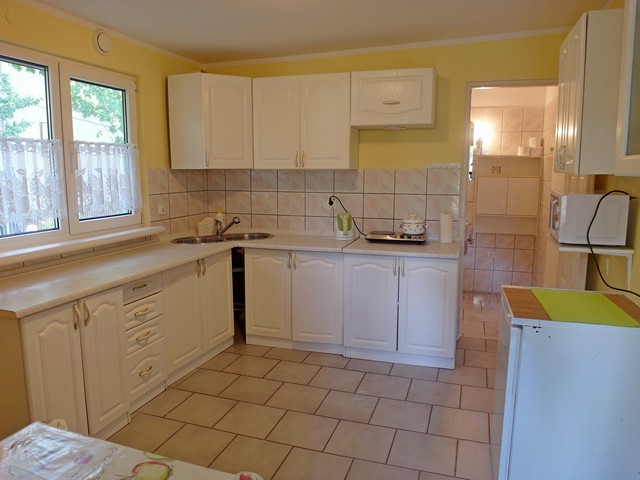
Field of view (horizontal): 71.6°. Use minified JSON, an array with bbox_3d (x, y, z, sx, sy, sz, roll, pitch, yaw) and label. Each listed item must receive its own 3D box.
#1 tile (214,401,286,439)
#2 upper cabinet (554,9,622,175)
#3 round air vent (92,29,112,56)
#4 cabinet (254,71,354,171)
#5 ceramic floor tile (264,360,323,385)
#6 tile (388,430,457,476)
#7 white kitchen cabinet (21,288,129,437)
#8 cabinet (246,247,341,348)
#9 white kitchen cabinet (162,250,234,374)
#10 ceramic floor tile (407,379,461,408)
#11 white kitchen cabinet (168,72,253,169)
[{"bbox_3d":[-0.375,0.992,2.443,0.308,0.012,0.308,3,9,18],"label":"tile"},{"bbox_3d":[1.522,-0.745,2.389,0.322,0.763,0.626,3,9,17],"label":"upper cabinet"},{"bbox_3d":[-1.423,-1.304,2.928,0.035,0.160,0.160,3,9,17],"label":"round air vent"},{"bbox_3d":[-0.105,-0.941,3.646,0.802,0.720,0.338,3,9,17],"label":"cabinet"},{"bbox_3d":[-0.186,0.937,3.124,0.317,0.010,0.317,3,9,18],"label":"ceramic floor tile"},{"bbox_3d":[0.522,1.069,2.232,0.317,0.010,0.317,3,9,18],"label":"tile"},{"bbox_3d":[-1.400,0.657,2.228,0.554,0.797,0.589,3,9,17],"label":"white kitchen cabinet"},{"bbox_3d":[-0.123,0.441,3.686,0.800,0.785,0.530,3,9,19],"label":"cabinet"},{"bbox_3d":[-1.084,0.504,3.249,0.530,0.785,0.800,3,9,19],"label":"white kitchen cabinet"},{"bbox_3d":[0.722,0.968,2.792,0.315,0.010,0.315,3,9,19],"label":"ceramic floor tile"},{"bbox_3d":[-0.812,-0.944,3.671,0.594,0.714,0.594,3,9,19],"label":"white kitchen cabinet"}]

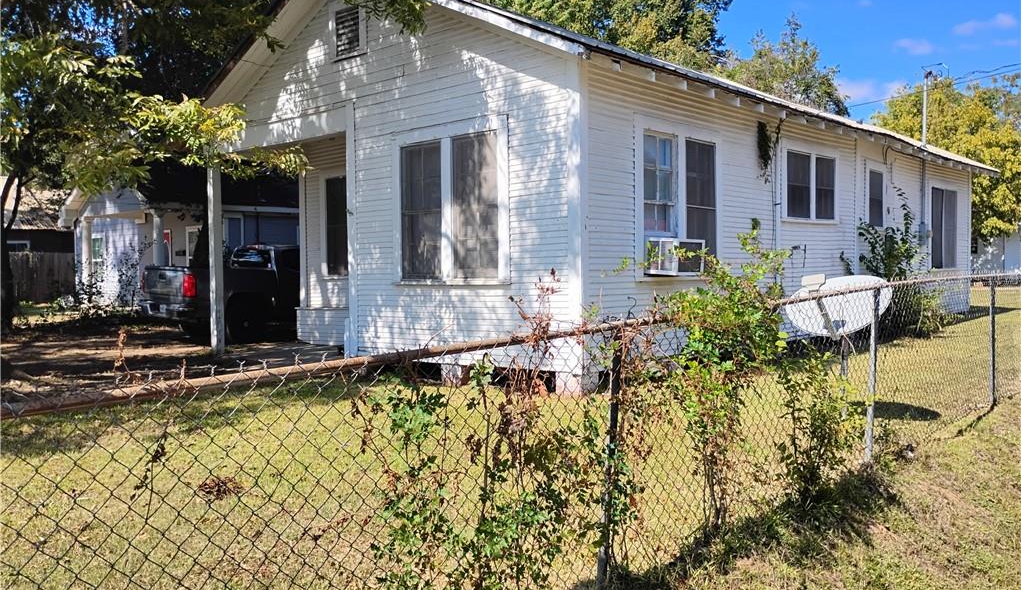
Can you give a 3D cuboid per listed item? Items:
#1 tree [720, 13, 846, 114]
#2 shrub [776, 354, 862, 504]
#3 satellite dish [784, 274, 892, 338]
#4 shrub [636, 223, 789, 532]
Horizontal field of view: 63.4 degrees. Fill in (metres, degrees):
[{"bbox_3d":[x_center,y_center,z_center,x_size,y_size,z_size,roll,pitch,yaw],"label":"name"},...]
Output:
[{"bbox_3d":[9.979,-4.920,30.000,6.000,10.400,6.000,0,2,18],"label":"tree"},{"bbox_3d":[2.030,0.832,5.450,0.480,0.980,0.450,-2,2,-44],"label":"shrub"},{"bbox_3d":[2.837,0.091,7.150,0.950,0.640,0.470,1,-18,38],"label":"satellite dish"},{"bbox_3d":[1.161,0.458,4.750,0.920,1.700,0.480,-2,2,-44],"label":"shrub"}]

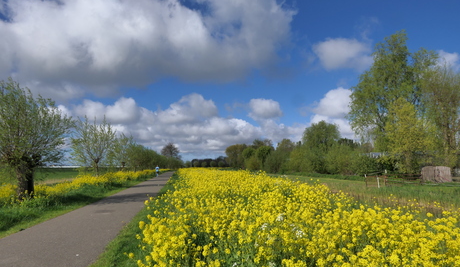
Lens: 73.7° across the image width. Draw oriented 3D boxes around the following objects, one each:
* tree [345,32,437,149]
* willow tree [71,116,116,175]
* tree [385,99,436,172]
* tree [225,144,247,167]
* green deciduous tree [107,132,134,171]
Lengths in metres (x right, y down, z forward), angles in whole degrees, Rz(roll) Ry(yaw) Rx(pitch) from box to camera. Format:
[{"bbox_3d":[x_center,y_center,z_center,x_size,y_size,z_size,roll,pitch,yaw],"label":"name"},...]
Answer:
[{"bbox_3d":[25.765,-4.710,47.816,14.100,23.560,12.690,0,-6,0],"label":"tree"},{"bbox_3d":[-11.798,1.517,26.495,3.990,5.960,3.790,0,-6,0],"label":"willow tree"},{"bbox_3d":[24.769,0.765,42.175,6.760,11.230,6.220,0,-6,0],"label":"tree"},{"bbox_3d":[2.441,10.119,124.646,9.360,10.910,8.420,0,-6,0],"label":"tree"},{"bbox_3d":[-13.504,2.872,38.418,3.640,5.910,3.460,0,-6,0],"label":"green deciduous tree"}]

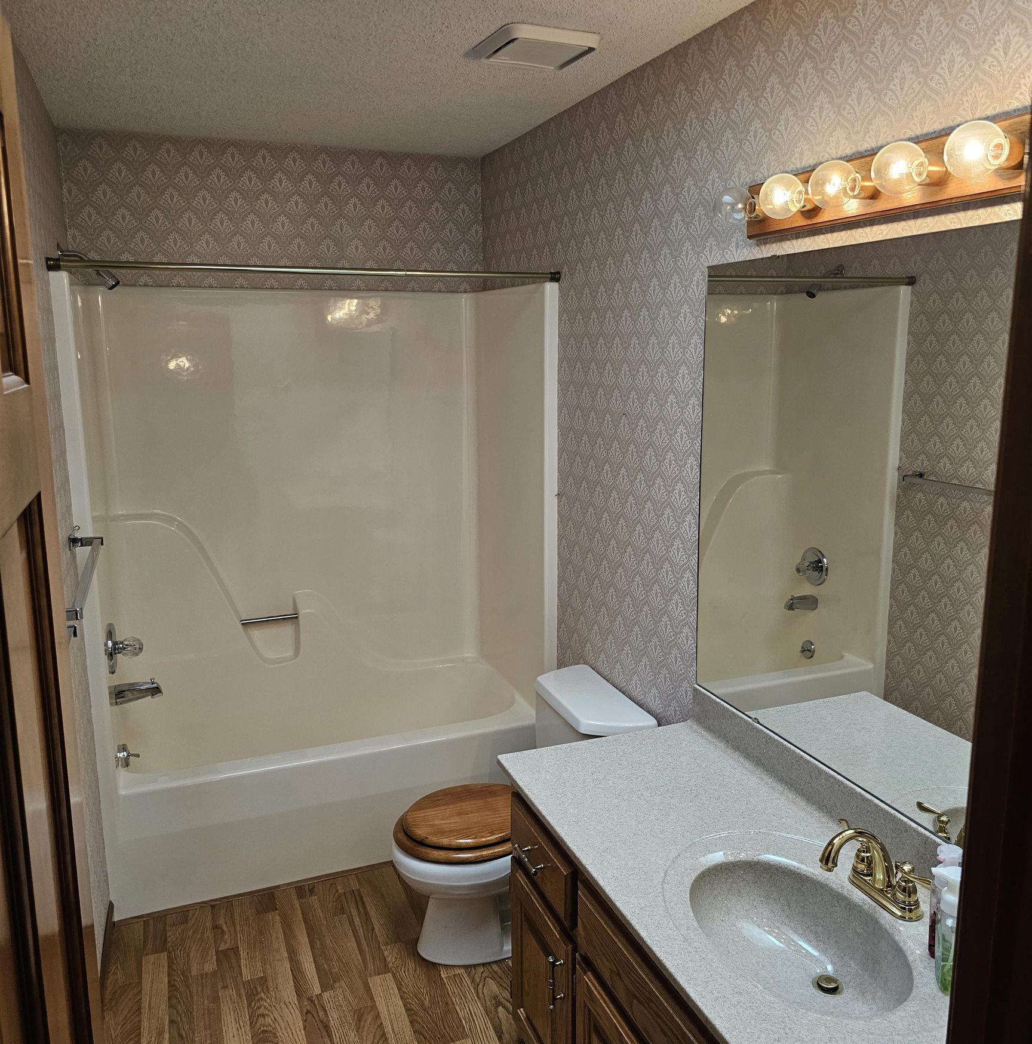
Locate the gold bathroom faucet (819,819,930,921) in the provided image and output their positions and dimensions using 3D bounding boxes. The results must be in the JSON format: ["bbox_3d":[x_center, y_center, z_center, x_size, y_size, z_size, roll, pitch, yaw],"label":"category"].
[{"bbox_3d":[0.603,0.600,1.601,0.179,0.149,0.238,-5,12,-21],"label":"gold bathroom faucet"}]

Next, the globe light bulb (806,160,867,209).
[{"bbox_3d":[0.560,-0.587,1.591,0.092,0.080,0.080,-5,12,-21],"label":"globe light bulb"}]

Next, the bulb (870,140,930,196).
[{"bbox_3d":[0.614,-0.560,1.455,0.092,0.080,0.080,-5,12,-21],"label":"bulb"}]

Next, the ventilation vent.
[{"bbox_3d":[0.036,-1.147,2.231,0.236,0.030,0.286,-5,12,-21],"label":"ventilation vent"}]

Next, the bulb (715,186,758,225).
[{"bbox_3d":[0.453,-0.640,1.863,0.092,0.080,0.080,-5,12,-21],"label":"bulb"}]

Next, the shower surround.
[{"bbox_3d":[-0.690,0.164,3.264,1.499,1.960,0.749,-5,12,-21],"label":"shower surround"}]

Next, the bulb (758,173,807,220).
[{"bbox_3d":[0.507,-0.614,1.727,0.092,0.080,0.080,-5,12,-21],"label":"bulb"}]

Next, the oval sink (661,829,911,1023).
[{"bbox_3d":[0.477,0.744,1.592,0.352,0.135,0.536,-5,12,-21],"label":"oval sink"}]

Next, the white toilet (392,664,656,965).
[{"bbox_3d":[-0.010,0.898,2.683,0.715,0.743,0.467,-5,12,-21],"label":"white toilet"}]

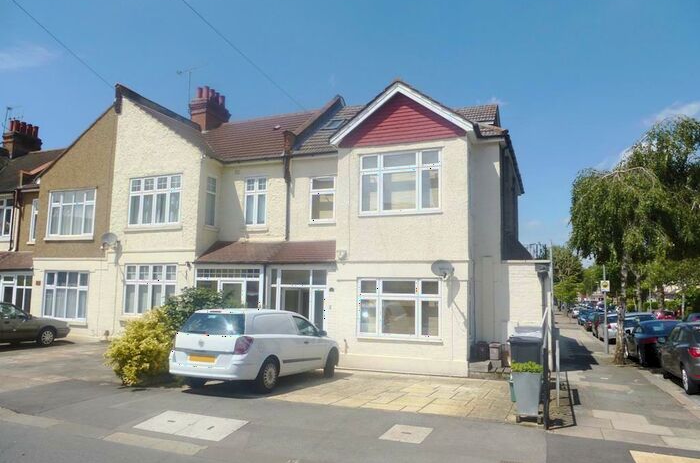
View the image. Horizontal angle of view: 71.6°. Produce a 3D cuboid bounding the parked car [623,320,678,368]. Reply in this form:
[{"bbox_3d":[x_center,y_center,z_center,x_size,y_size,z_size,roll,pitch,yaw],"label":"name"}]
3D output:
[{"bbox_3d":[10.677,3.788,16.703,1.750,1.450,4.100,-2,-8,21],"label":"parked car"}]

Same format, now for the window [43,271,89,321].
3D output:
[{"bbox_3d":[-9.107,2.042,15.574,1.924,1.524,0.110,-2,-6,21],"label":"window"}]

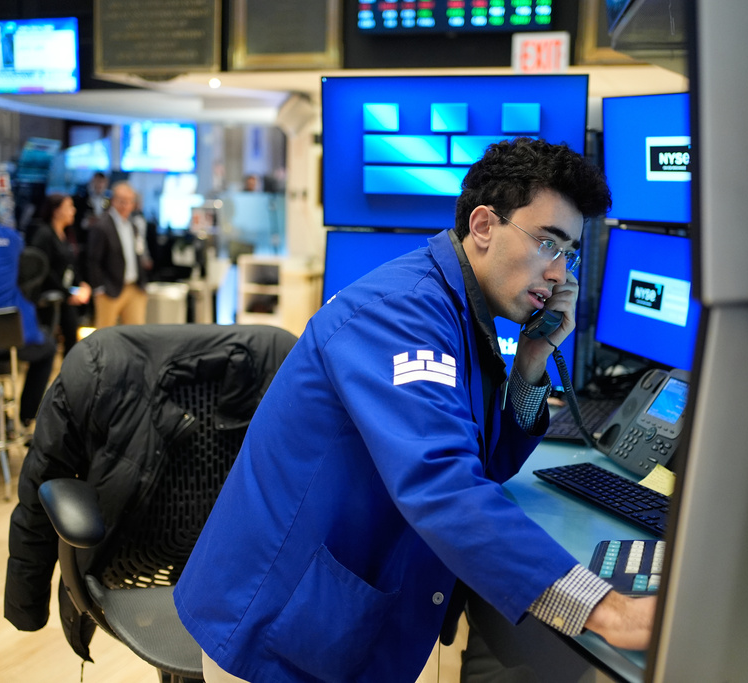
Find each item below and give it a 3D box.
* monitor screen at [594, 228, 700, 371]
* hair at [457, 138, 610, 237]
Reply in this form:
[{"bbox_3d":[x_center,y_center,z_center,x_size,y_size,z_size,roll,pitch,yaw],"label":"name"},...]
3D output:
[{"bbox_3d":[0.733,-0.107,2.488,0.050,0.315,0.545,4,9,-19],"label":"monitor screen"},{"bbox_3d":[0.235,-0.223,1.470,0.220,0.150,0.180,25,15,17],"label":"hair"}]

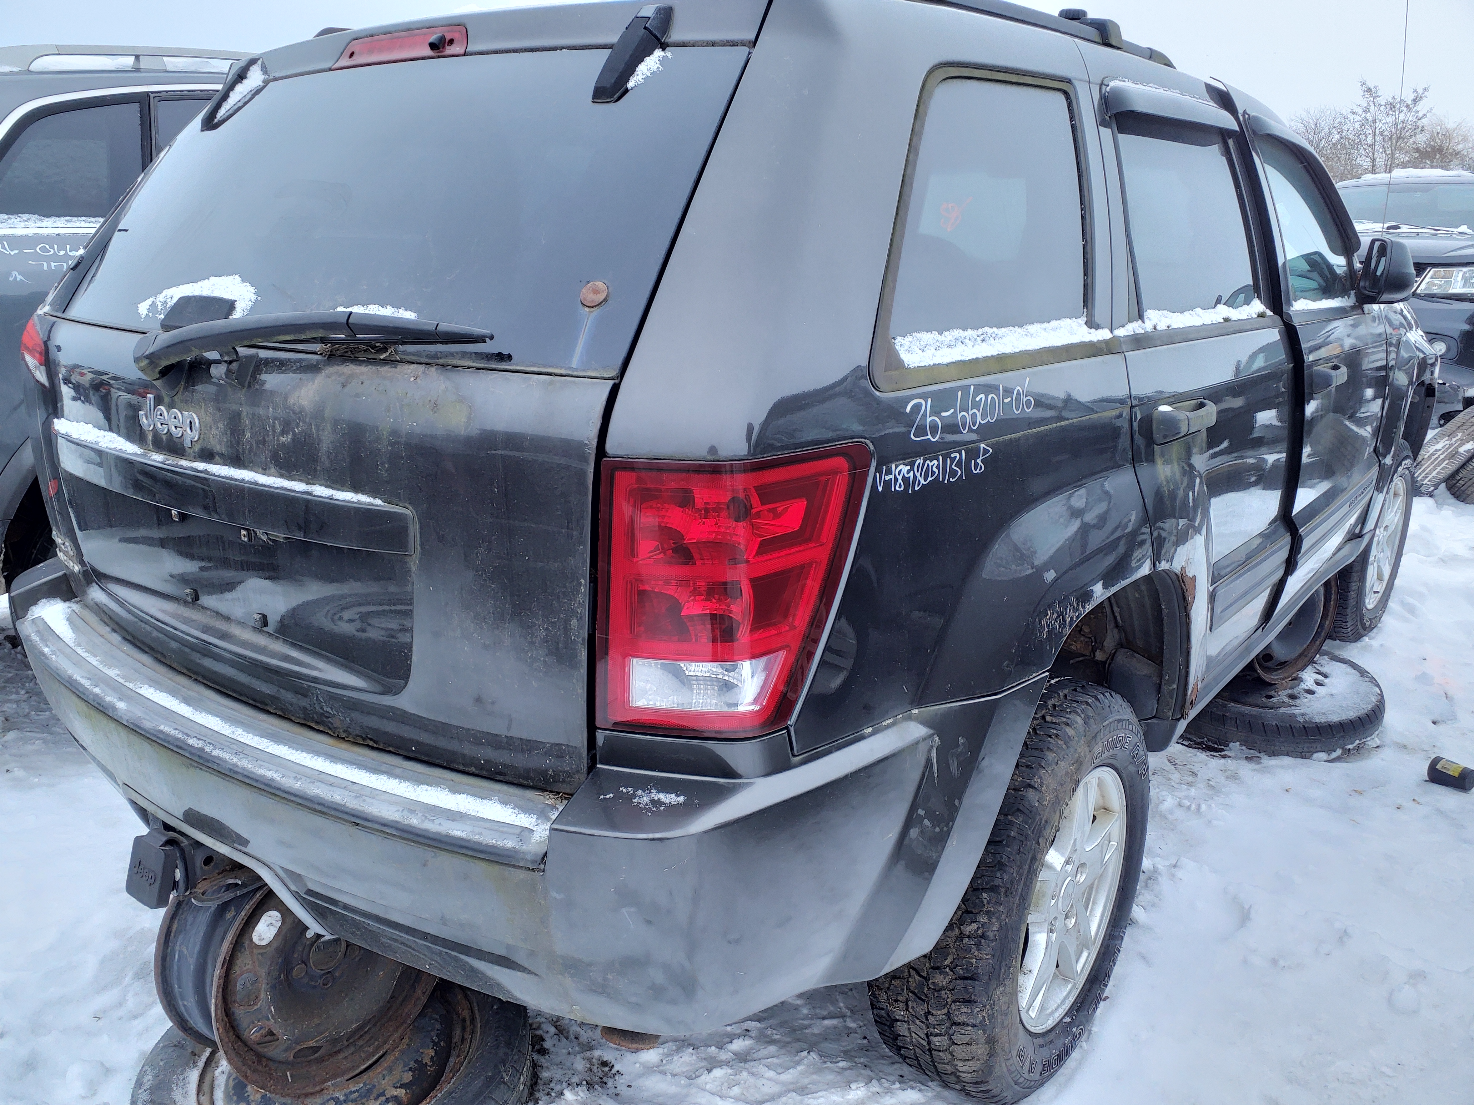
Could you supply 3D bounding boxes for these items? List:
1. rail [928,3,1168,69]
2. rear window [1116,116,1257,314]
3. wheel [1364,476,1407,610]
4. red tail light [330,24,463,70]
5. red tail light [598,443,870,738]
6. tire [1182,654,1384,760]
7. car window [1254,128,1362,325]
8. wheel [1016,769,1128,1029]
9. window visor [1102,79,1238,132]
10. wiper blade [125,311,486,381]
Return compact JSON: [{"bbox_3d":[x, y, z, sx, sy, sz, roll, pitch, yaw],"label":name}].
[{"bbox_3d":[0.502,-0.893,1.852,0.050,0.065,1.360,13,21,37],"label":"rail"},{"bbox_3d":[0.826,-0.605,2.001,0.030,0.360,0.650,-8,8,41],"label":"rear window"},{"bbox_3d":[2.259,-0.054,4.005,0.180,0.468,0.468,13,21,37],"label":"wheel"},{"bbox_3d":[-0.480,-0.727,1.596,0.310,0.065,0.045,13,-2,37],"label":"red tail light"},{"bbox_3d":[-0.007,0.040,1.152,0.205,0.305,0.210,13,21,37],"label":"red tail light"},{"bbox_3d":[1.604,0.425,3.386,0.650,0.180,0.650,13,21,37],"label":"tire"},{"bbox_3d":[1.458,-0.829,2.802,0.065,0.420,0.780,-9,8,42],"label":"car window"},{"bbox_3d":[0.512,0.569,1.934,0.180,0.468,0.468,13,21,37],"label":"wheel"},{"bbox_3d":[0.784,-0.769,1.946,0.050,0.090,0.690,-8,8,41],"label":"window visor"},{"bbox_3d":[-0.519,-0.230,1.289,0.620,0.100,0.080,5,17,31],"label":"wiper blade"}]

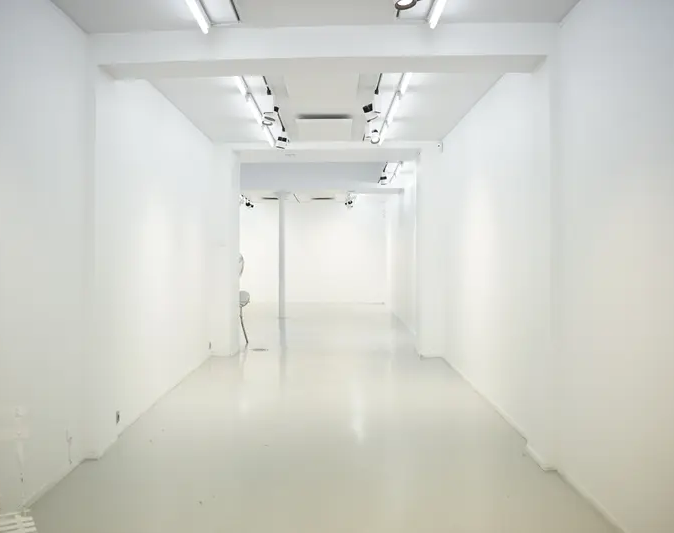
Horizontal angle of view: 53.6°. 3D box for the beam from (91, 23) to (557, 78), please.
[{"bbox_3d":[-0.105,-1.333,4.160,2.820,0.200,0.335,0,1,4],"label":"beam"}]

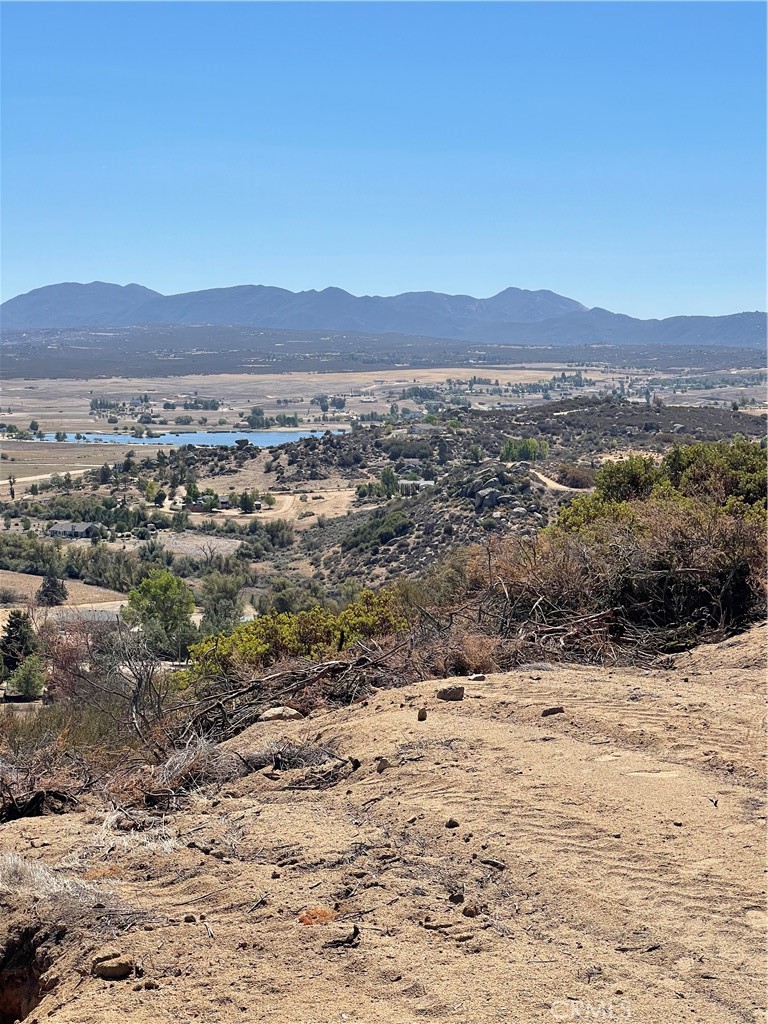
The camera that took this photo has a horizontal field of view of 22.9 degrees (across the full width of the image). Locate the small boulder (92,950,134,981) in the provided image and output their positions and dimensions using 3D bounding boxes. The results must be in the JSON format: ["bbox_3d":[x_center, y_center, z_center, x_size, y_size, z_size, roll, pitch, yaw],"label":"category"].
[{"bbox_3d":[-0.793,1.334,5.550,0.112,0.058,0.085,1,5,6],"label":"small boulder"}]

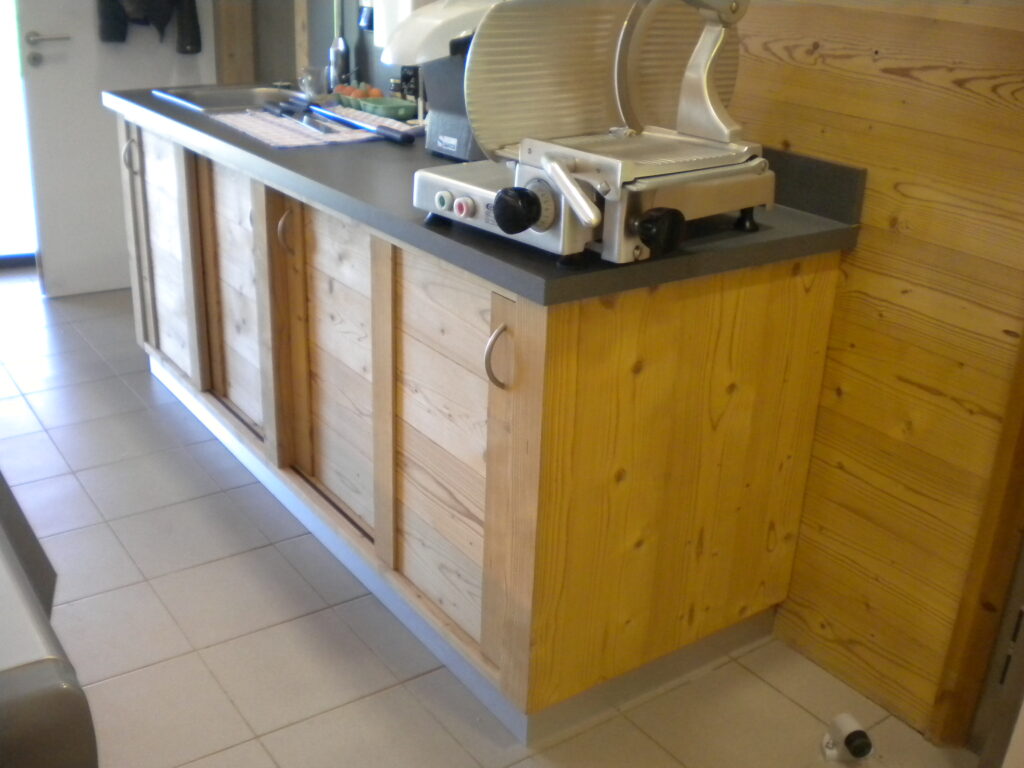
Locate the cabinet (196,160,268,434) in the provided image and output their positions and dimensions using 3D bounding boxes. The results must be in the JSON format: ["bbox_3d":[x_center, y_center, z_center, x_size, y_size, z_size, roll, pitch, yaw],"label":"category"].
[{"bbox_3d":[-0.481,-0.263,2.813,0.591,0.722,0.535,-13,27,-33],"label":"cabinet"}]

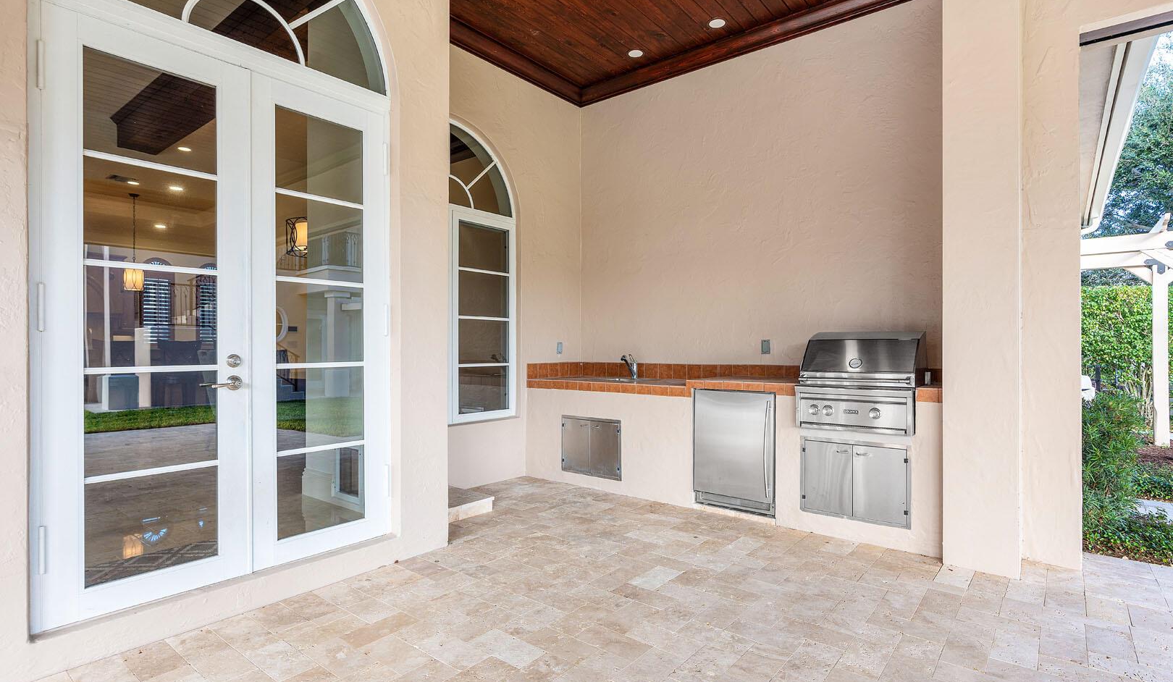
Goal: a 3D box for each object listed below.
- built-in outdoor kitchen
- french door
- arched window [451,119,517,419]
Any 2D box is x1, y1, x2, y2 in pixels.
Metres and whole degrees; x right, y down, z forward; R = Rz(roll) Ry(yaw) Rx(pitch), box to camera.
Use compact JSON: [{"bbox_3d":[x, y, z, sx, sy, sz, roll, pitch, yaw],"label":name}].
[{"bbox_3d":[0.996,0.603,4.751,3.380,1.317,0.859,0,0,39],"label":"built-in outdoor kitchen"},{"bbox_3d":[-1.675,-0.089,2.871,0.120,2.422,1.543,0,0,39],"label":"french door"},{"bbox_3d":[-1.194,-0.590,4.969,0.120,2.593,1.576,0,0,39],"label":"arched window"}]

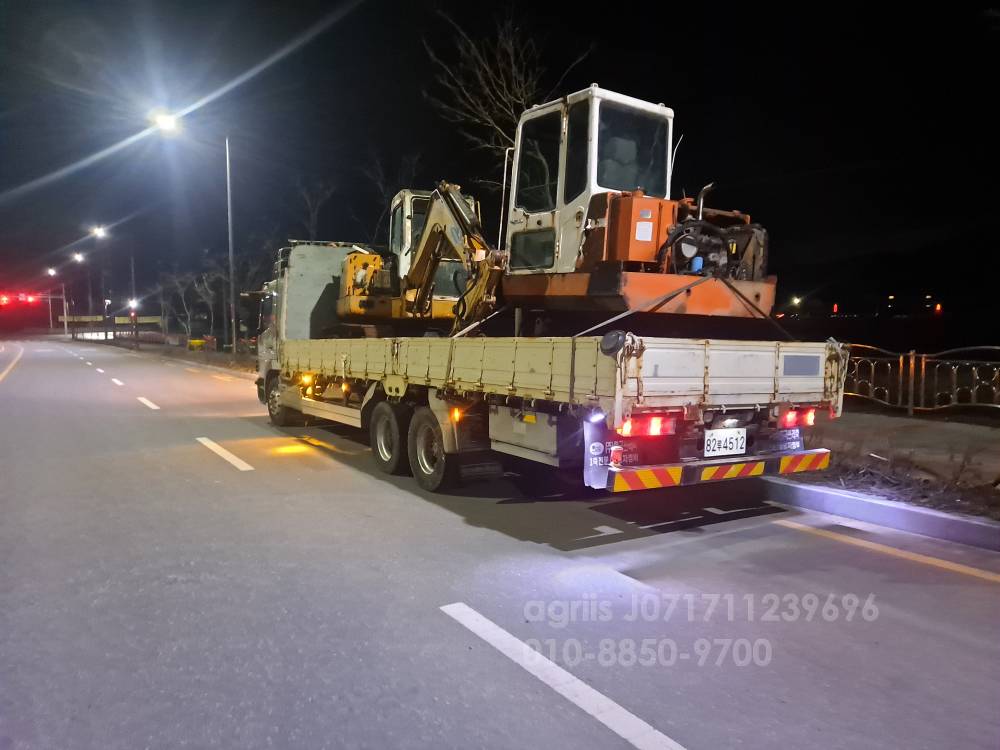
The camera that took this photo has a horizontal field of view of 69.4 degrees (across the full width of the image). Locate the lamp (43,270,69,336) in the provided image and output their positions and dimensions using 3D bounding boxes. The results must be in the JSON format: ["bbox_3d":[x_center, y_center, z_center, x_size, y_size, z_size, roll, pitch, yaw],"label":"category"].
[{"bbox_3d":[-68.391,-11.166,112.000,2.300,10.200,0.400,0,3,-32],"label":"lamp"}]

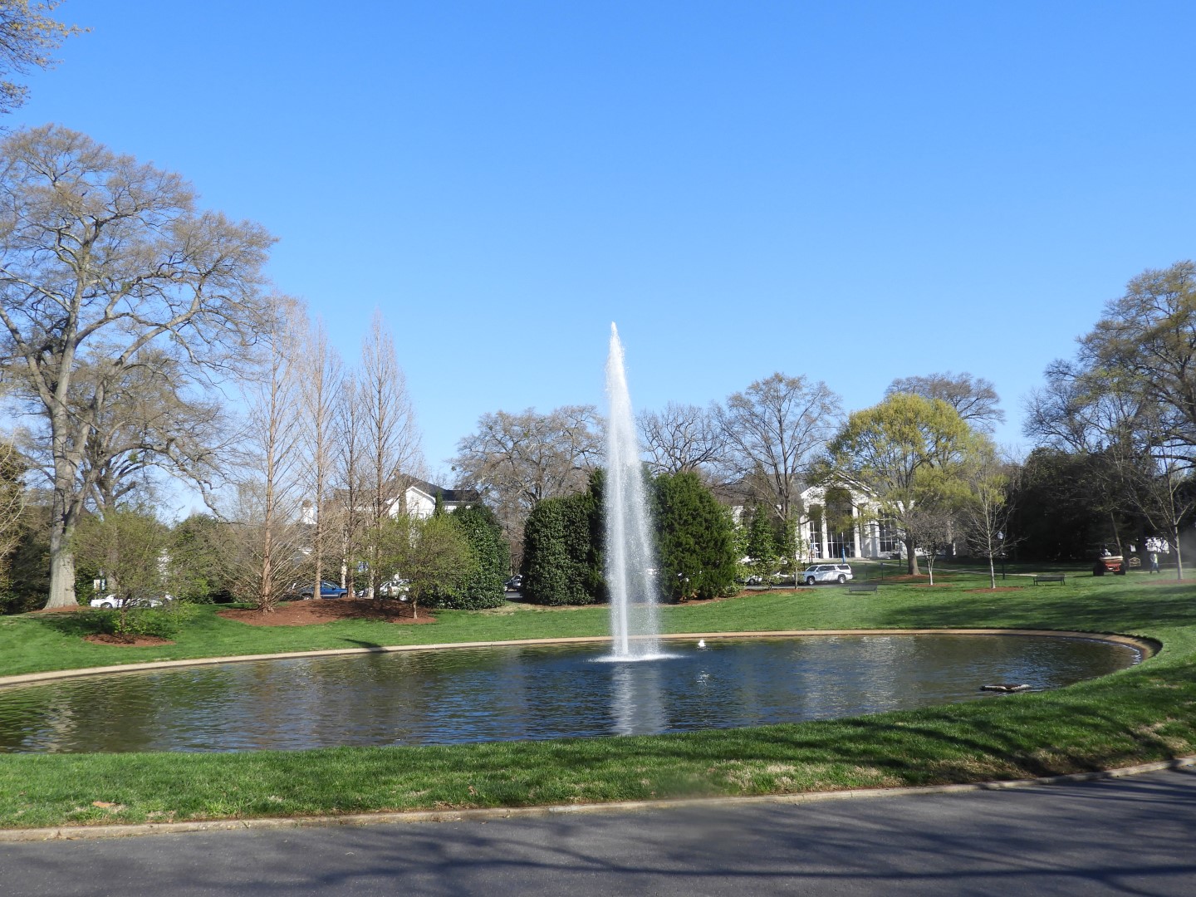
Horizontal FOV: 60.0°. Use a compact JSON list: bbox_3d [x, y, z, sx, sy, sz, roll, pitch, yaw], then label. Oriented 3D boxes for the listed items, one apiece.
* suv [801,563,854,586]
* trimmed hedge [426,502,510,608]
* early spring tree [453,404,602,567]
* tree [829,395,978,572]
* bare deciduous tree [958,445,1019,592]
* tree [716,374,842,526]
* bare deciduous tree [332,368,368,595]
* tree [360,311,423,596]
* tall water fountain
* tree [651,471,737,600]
[{"bbox_3d":[21.380,11.805,97.000,5.250,1.930,2.020,1,-7,-20],"label":"suv"},{"bbox_3d":[-8.694,7.236,69.380,5.566,7.030,5.200,-1,-6,0],"label":"trimmed hedge"},{"bbox_3d":[-7.358,4.913,111.055,16.419,19.544,15.000,-1,-6,0],"label":"early spring tree"},{"bbox_3d":[31.944,3.694,109.032,16.218,19.111,15.500,-1,-6,0],"label":"tree"},{"bbox_3d":[28.922,5.069,76.570,4.487,10.548,4.500,-1,-6,0],"label":"bare deciduous tree"},{"bbox_3d":[20.434,2.916,116.243,13.727,23.022,13.000,-1,-6,0],"label":"tree"},{"bbox_3d":[-17.926,2.365,74.899,2.566,16.650,2.500,-1,-6,0],"label":"bare deciduous tree"},{"bbox_3d":[-15.002,0.283,75.133,4.606,20.973,4.500,-1,-6,0],"label":"tree"},{"bbox_3d":[1.430,1.575,41.730,2.295,13.527,2.000,-1,-6,0],"label":"tall water fountain"},{"bbox_3d":[7.023,6.536,77.523,6.709,9.683,6.200,-1,-6,0],"label":"tree"}]

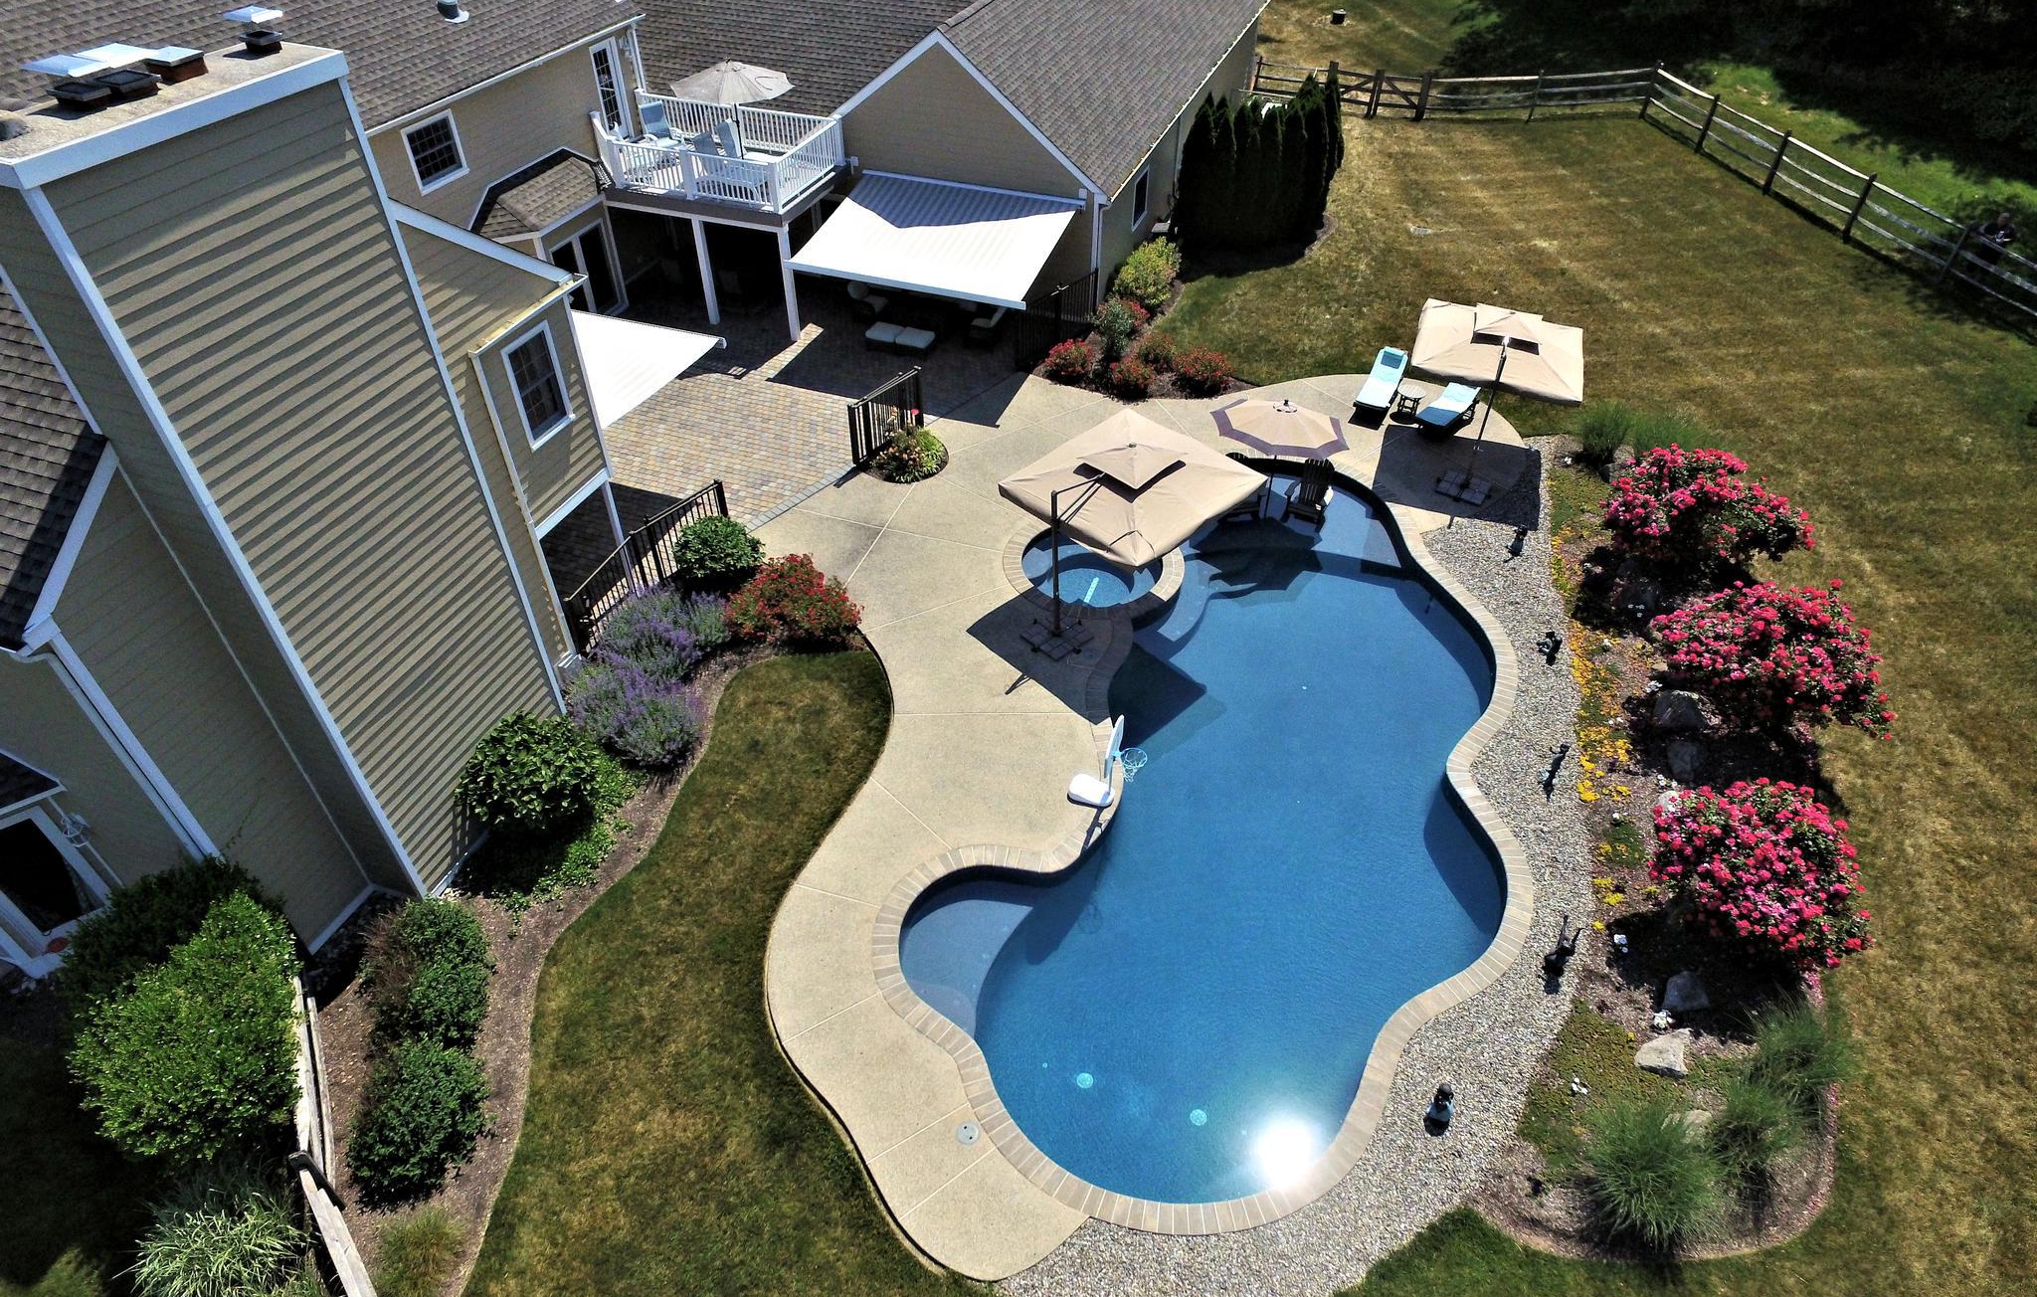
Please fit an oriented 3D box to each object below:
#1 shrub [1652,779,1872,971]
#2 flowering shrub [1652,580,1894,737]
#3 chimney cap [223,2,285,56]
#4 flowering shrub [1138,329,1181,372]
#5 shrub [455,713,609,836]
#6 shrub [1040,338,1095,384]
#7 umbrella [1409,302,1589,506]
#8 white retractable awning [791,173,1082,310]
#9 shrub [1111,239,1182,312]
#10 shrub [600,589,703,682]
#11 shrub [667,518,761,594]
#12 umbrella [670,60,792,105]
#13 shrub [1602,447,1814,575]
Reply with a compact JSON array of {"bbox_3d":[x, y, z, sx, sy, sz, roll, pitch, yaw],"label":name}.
[{"bbox_3d":[8.968,2.797,14.355,2.400,1.750,2.500,14,44,14],"label":"shrub"},{"bbox_3d":[10.800,0.170,17.000,3.000,1.800,2.600,22,46,22],"label":"flowering shrub"},{"bbox_3d":[-7.030,-5.730,10.880,0.410,0.380,0.340,14,44,14],"label":"chimney cap"},{"bbox_3d":[2.991,-6.304,25.090,0.950,0.880,0.950,0,42,0],"label":"flowering shrub"},{"bbox_3d":[-6.350,1.756,15.572,1.850,1.500,1.850,0,42,0],"label":"shrub"},{"bbox_3d":[1.039,-6.032,24.655,1.170,0.900,1.100,1,42,0],"label":"shrub"},{"bbox_3d":[8.841,-4.928,22.200,2.950,2.750,3.550,14,44,14],"label":"umbrella"},{"bbox_3d":[-1.697,-8.696,24.722,5.200,0.650,3.800,14,44,14],"label":"white retractable awning"},{"bbox_3d":[2.899,-8.444,26.650,1.570,1.550,1.600,1,42,0],"label":"shrub"},{"bbox_3d":[-5.535,-0.205,17.767,1.480,1.000,1.750,1,42,0],"label":"shrub"},{"bbox_3d":[-5.031,-1.597,19.566,1.520,1.150,1.500,0,42,0],"label":"shrub"},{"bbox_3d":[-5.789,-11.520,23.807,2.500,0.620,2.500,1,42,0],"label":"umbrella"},{"bbox_3d":[11.460,-2.250,19.700,3.150,1.750,2.600,22,46,22],"label":"shrub"}]

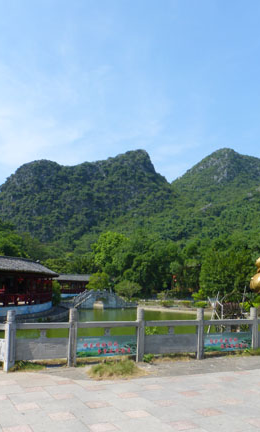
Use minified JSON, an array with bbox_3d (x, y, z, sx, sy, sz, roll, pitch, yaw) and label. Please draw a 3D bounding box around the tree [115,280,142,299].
[{"bbox_3d":[-0.224,11.006,62.000,4.000,2.750,3.800,1,-11,0],"label":"tree"}]

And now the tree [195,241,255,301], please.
[{"bbox_3d":[11.812,6.750,52.000,7.000,7.770,6.700,1,-11,0],"label":"tree"}]

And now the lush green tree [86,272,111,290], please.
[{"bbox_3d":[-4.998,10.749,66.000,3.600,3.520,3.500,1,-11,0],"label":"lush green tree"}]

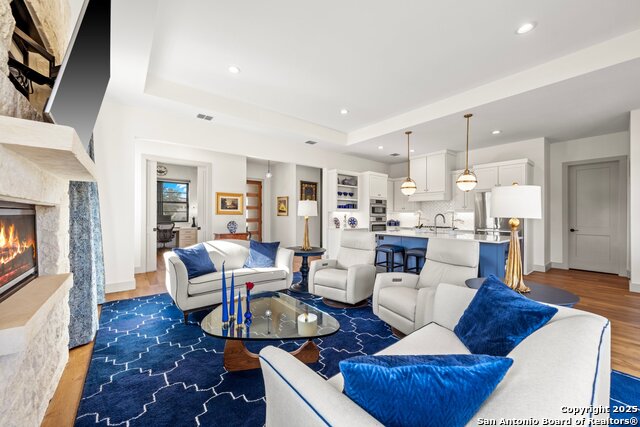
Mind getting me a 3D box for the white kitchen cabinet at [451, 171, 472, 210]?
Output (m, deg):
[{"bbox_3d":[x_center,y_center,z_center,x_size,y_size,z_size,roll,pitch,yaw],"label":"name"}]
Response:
[{"bbox_3d":[3.987,-0.615,6.742,0.370,1.110,0.680,0,0,-39],"label":"white kitchen cabinet"}]

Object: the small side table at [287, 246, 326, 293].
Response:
[{"bbox_3d":[-0.248,0.970,4.280,0.710,0.700,0.710,0,0,0],"label":"small side table"}]

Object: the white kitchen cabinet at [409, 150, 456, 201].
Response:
[{"bbox_3d":[3.291,-1.042,7.371,0.500,1.360,1.160,0,0,-38],"label":"white kitchen cabinet"}]

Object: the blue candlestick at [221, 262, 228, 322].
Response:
[{"bbox_3d":[-0.764,0.640,2.000,0.045,0.495,0.045,0,0,-38],"label":"blue candlestick"}]

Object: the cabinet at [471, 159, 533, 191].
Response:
[{"bbox_3d":[4.385,-0.865,5.950,0.740,0.610,1.040,0,0,-39],"label":"cabinet"}]

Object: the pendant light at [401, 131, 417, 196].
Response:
[{"bbox_3d":[1.911,-1.054,5.340,0.330,1.365,0.330,0,0,-38],"label":"pendant light"}]

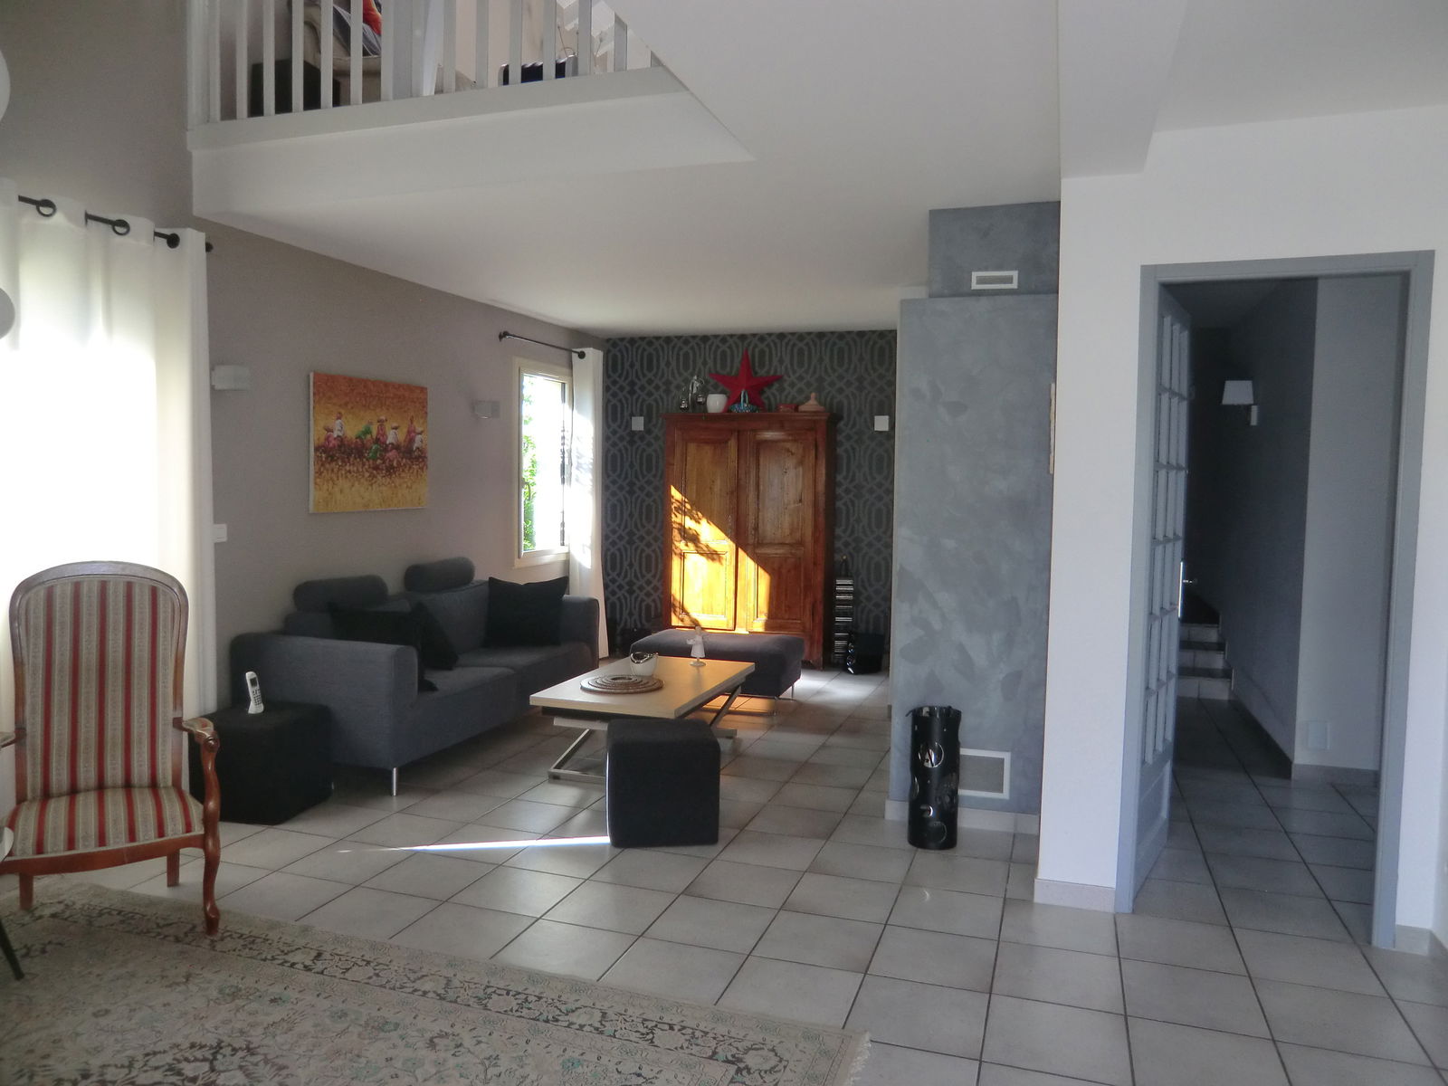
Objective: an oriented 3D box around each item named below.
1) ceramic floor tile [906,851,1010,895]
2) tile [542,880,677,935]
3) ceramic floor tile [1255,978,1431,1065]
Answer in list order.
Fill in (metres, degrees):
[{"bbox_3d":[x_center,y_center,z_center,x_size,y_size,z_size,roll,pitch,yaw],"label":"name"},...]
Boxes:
[{"bbox_3d":[0.837,1.182,3.587,0.337,0.010,0.337,2,3,18],"label":"ceramic floor tile"},{"bbox_3d":[-0.360,1.184,3.260,0.337,0.010,0.337,2,3,18],"label":"tile"},{"bbox_3d":[1.598,1.250,2.623,0.338,0.010,0.338,2,3,18],"label":"ceramic floor tile"}]

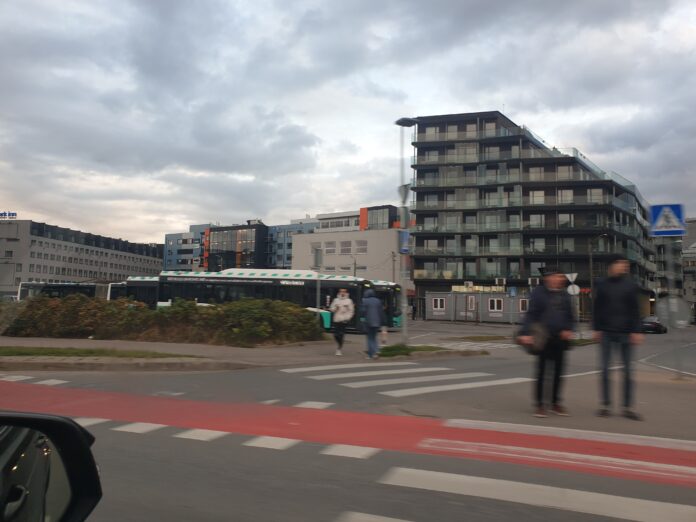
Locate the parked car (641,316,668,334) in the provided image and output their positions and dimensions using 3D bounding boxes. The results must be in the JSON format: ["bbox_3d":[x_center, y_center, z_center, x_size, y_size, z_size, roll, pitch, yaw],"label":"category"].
[{"bbox_3d":[20.900,4.225,36.100,1.800,1.450,4.300,-3,-7,40],"label":"parked car"}]

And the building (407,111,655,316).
[{"bbox_3d":[25.696,-5.050,76.253,29.000,27.400,22.000,0,-5,17],"label":"building"}]

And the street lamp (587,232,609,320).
[{"bbox_3d":[25.395,2.071,53.000,1.900,9.000,0.350,1,-5,6],"label":"street lamp"}]

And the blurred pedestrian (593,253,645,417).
[{"bbox_3d":[3.027,0.845,5.850,0.540,1.820,0.380,2,-5,-12],"label":"blurred pedestrian"}]

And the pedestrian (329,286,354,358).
[{"bbox_3d":[-0.160,1.518,12.900,0.550,1.670,0.400,2,-5,-3],"label":"pedestrian"}]

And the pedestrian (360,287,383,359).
[{"bbox_3d":[0.571,1.518,12.700,0.520,1.690,0.400,1,-5,6],"label":"pedestrian"}]

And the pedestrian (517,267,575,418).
[{"bbox_3d":[2.191,0.899,5.800,0.560,1.670,0.400,2,-5,-12],"label":"pedestrian"}]

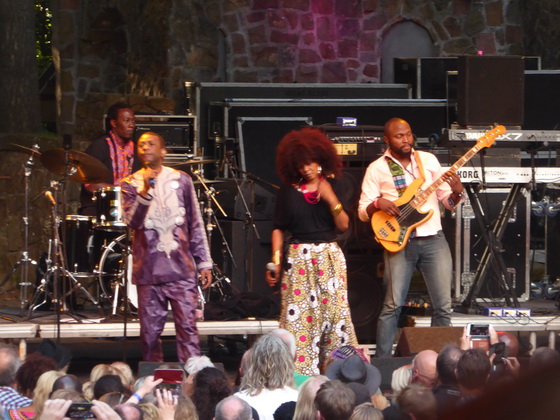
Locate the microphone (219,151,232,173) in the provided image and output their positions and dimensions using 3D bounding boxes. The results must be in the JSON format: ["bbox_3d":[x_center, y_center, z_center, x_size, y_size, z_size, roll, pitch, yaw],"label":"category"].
[{"bbox_3d":[-0.386,-0.344,36.800,0.050,0.160,0.050,27,0,0],"label":"microphone"}]

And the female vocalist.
[{"bbox_3d":[0.216,0.326,34.600,0.610,1.760,0.440,0,3,0],"label":"female vocalist"}]

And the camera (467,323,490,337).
[{"bbox_3d":[1.010,0.608,26.500,0.122,0.068,0.020,0,3,0],"label":"camera"}]

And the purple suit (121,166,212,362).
[{"bbox_3d":[-0.765,0.414,35.100,0.620,1.410,0.400,0,3,-5],"label":"purple suit"}]

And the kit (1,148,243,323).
[{"bbox_3d":[-1.117,0.110,36.950,1.520,1.180,1.350,-1,4,-11],"label":"kit"}]

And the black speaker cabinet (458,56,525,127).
[{"bbox_3d":[1.551,-0.879,38.300,0.430,0.520,0.400,0,3,-9],"label":"black speaker cabinet"}]

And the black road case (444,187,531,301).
[{"bbox_3d":[1.493,0.233,37.600,0.550,0.800,0.600,0,4,-7],"label":"black road case"}]

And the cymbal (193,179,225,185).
[{"bbox_3d":[-0.535,-0.203,37.400,0.340,0.050,0.340,0,3,0],"label":"cymbal"}]

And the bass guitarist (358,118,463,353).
[{"bbox_3d":[0.881,0.275,34.900,0.710,1.780,0.480,-1,3,-10],"label":"bass guitarist"}]

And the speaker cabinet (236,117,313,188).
[{"bbox_3d":[-0.042,-0.434,39.300,0.570,0.550,0.450,0,3,0],"label":"speaker cabinet"}]

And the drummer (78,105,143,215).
[{"bbox_3d":[-1.130,-0.050,37.300,0.560,1.400,0.750,-2,4,-25],"label":"drummer"}]

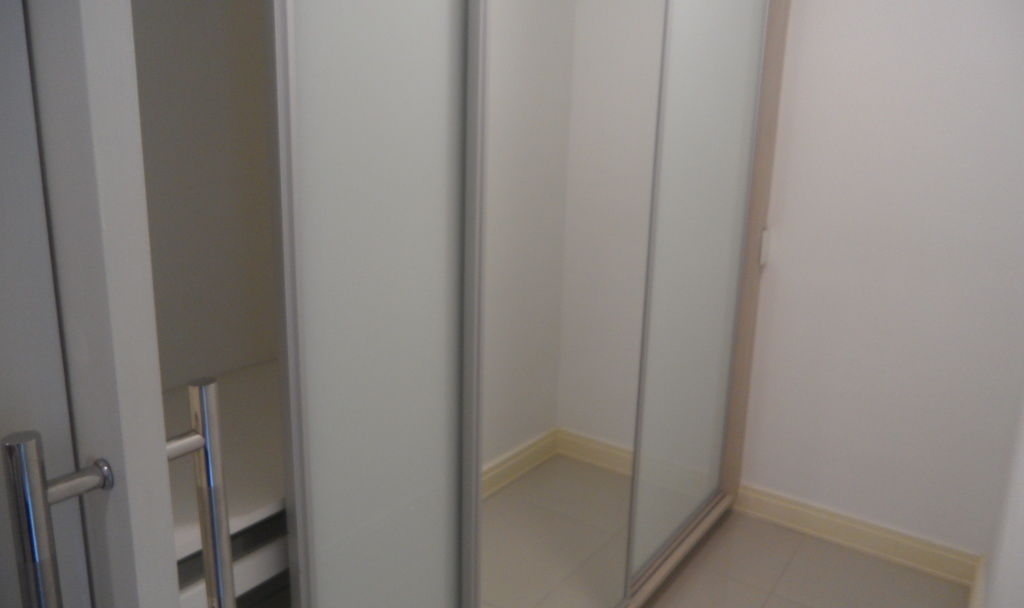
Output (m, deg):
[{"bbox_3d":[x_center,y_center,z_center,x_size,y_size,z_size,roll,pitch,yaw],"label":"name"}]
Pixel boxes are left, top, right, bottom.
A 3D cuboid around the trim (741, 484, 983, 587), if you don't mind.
[{"bbox_3d":[1.201,0.817,2.556,0.806,0.105,0.020,10,15,35],"label":"trim"}]

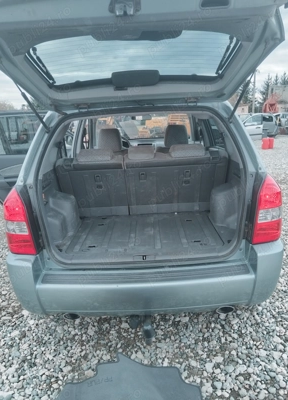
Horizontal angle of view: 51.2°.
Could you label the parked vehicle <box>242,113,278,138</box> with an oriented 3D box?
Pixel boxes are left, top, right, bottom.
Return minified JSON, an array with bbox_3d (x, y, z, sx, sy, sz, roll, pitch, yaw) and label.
[{"bbox_3d":[4.979,-4.079,16.521,3.950,1.440,1.700,0,16,13],"label":"parked vehicle"}]

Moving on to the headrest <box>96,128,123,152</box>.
[{"bbox_3d":[-0.384,-0.690,3.465,0.260,0.260,0.140,-3,16,2],"label":"headrest"}]

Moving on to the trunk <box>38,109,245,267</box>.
[{"bbox_3d":[-0.017,-0.140,2.078,1.300,0.940,0.760,-3,16,2],"label":"trunk"}]

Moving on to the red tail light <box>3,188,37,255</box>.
[{"bbox_3d":[-0.765,0.129,1.877,0.210,0.410,0.160,2,16,18],"label":"red tail light"}]

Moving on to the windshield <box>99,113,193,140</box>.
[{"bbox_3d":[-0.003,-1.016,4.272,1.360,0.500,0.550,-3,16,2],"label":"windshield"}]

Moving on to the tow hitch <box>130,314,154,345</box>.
[{"bbox_3d":[-0.010,0.745,1.776,0.150,0.160,0.200,-3,16,2],"label":"tow hitch"}]

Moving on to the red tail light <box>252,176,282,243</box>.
[{"bbox_3d":[0.742,0.052,1.836,0.210,0.410,0.160,-8,16,-15],"label":"red tail light"}]

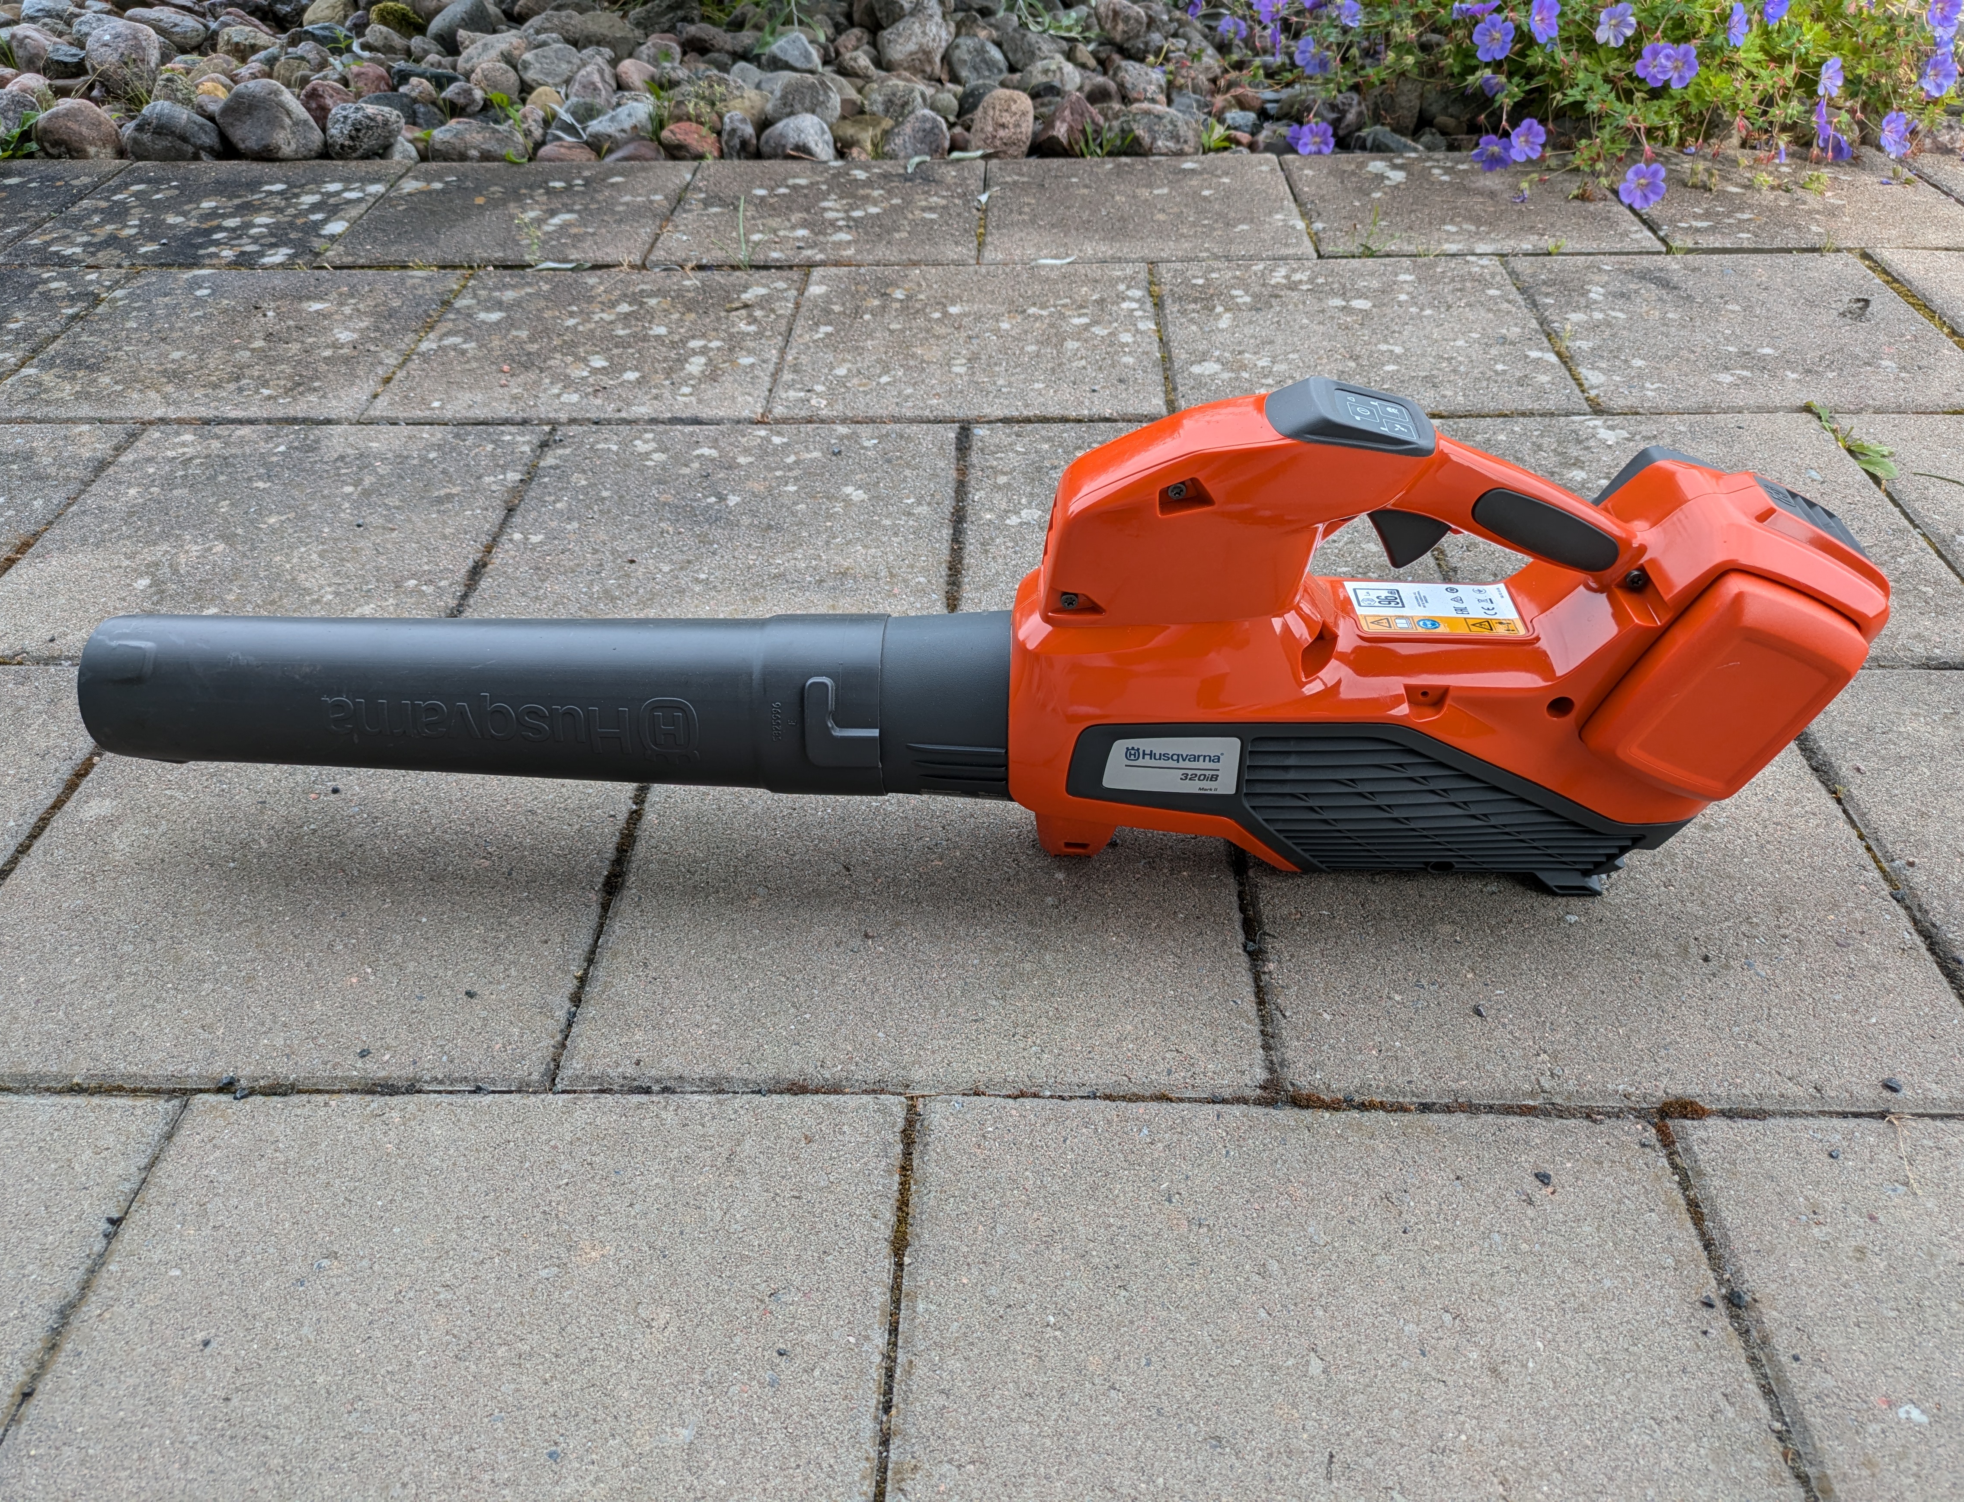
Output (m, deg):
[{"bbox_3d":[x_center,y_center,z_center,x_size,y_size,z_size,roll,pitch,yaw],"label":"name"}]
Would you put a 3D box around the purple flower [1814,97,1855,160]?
[{"bbox_3d":[0.966,-0.705,1.637,0.044,0.065,0.035,27,48,30],"label":"purple flower"}]

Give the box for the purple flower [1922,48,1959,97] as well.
[{"bbox_3d":[1.080,-0.764,1.627,0.046,0.054,0.028,0,28,2],"label":"purple flower"}]

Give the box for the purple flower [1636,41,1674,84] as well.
[{"bbox_3d":[0.764,-0.782,1.643,0.045,0.046,0.022,15,31,18],"label":"purple flower"}]

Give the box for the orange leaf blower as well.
[{"bbox_3d":[-0.027,-0.062,0.761,0.958,0.265,0.155,1,40,3],"label":"orange leaf blower"}]

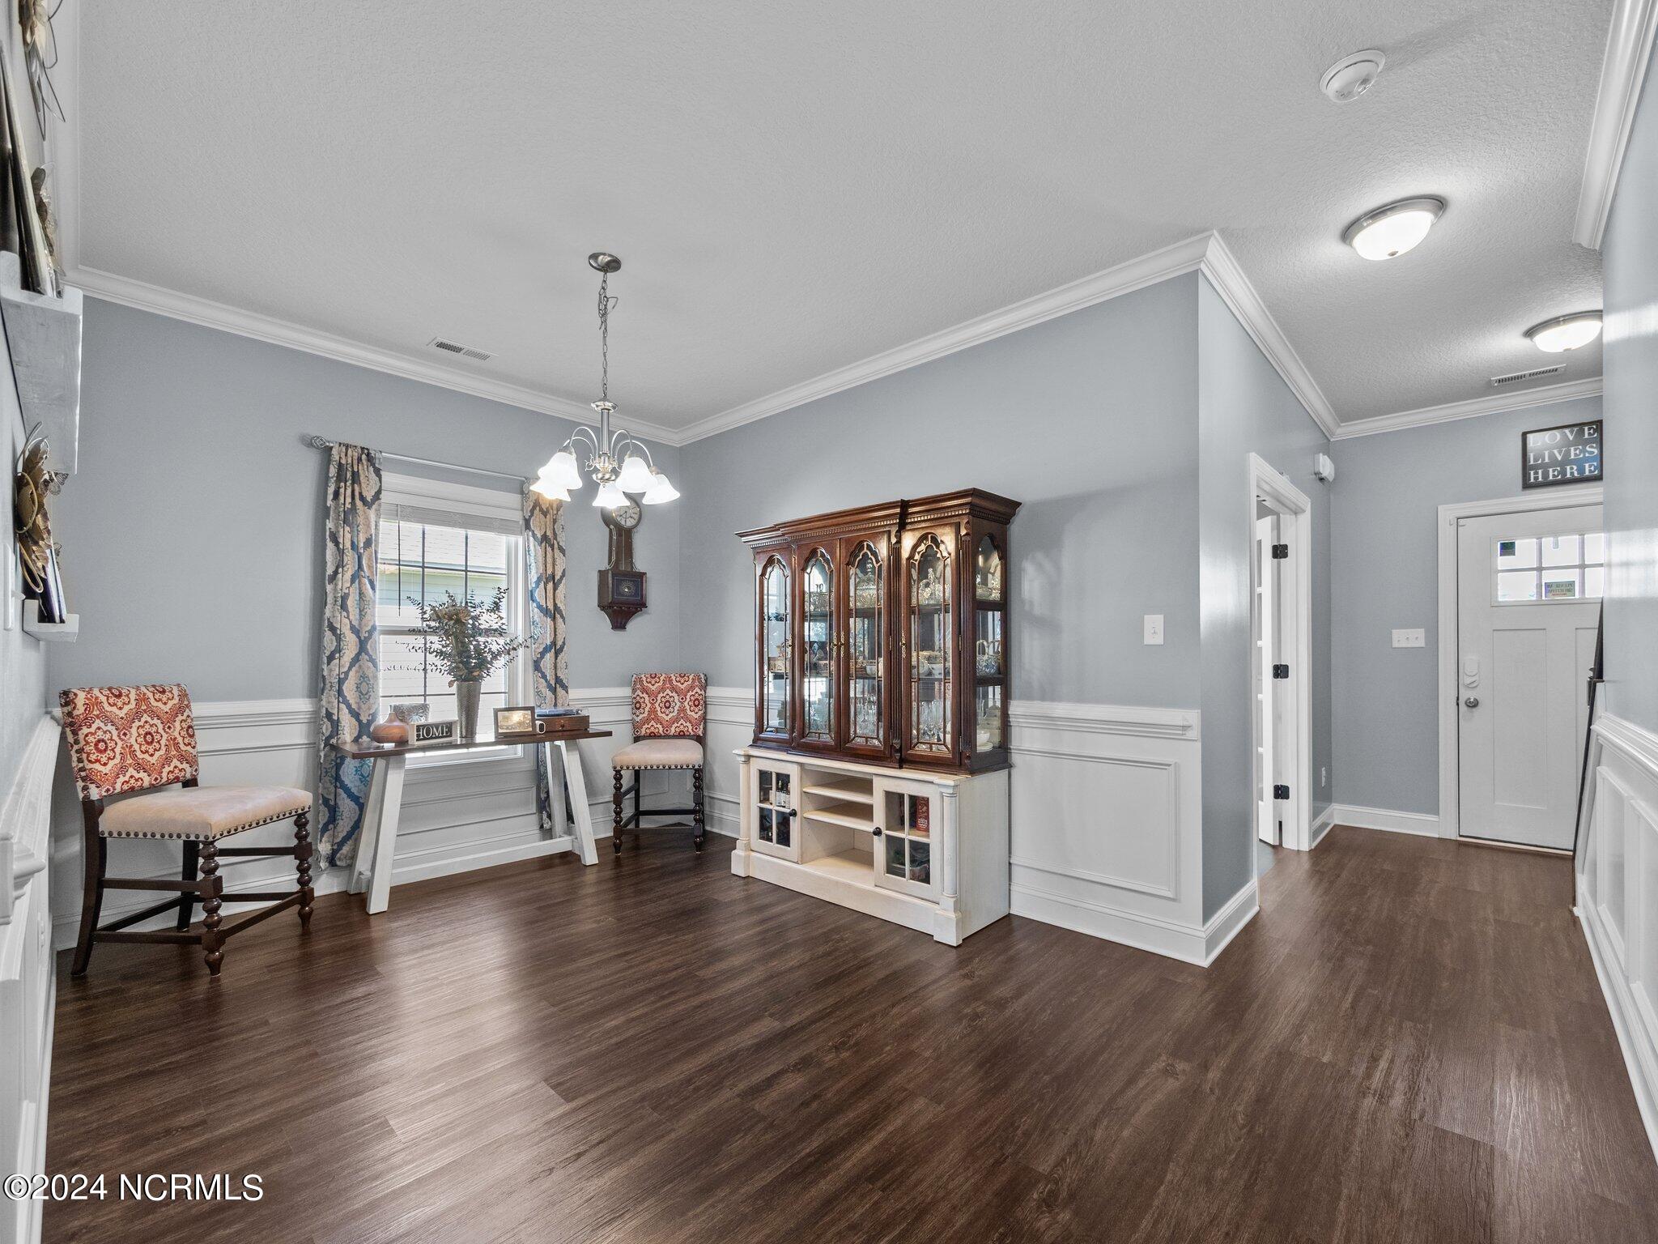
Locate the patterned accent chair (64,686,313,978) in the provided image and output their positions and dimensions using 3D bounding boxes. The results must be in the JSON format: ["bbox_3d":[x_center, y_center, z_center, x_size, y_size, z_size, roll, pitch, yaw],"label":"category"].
[{"bbox_3d":[-2.490,0.781,2.660,0.580,1.040,0.490,0,-2,2],"label":"patterned accent chair"}]

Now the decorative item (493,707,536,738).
[{"bbox_3d":[-1.690,0.537,3.610,0.207,0.157,0.060,1,-2,-27],"label":"decorative item"}]

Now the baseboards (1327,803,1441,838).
[{"bbox_3d":[3.740,1.336,4.510,0.550,0.136,0.020,-1,-1,44],"label":"baseboards"}]

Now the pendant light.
[{"bbox_3d":[-0.888,-0.964,2.665,0.570,0.940,0.570,-2,-3,44],"label":"pendant light"}]

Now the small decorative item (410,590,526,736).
[{"bbox_3d":[-1.844,0.219,3.427,0.480,0.760,0.520,-2,-3,44],"label":"small decorative item"}]

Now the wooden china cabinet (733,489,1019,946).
[{"bbox_3d":[0.143,0.414,3.340,1.460,1.850,0.480,-2,-3,43],"label":"wooden china cabinet"}]

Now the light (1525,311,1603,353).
[{"bbox_3d":[3.422,-1.323,3.109,0.283,0.131,0.283,-1,-1,44],"label":"light"}]

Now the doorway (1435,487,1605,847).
[{"bbox_3d":[4.360,0.310,3.982,1.091,2.141,0.141,-1,-1,44],"label":"doorway"}]

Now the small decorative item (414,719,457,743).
[{"bbox_3d":[-2.036,0.577,3.462,0.055,0.112,0.215,0,-1,31],"label":"small decorative item"}]

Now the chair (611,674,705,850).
[{"bbox_3d":[-1.035,0.858,4.220,0.500,1.040,0.580,1,-2,-6],"label":"chair"}]

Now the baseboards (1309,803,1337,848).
[{"bbox_3d":[3.215,1.320,4.350,0.025,0.138,0.830,-2,-3,45],"label":"baseboards"}]

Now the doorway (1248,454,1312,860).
[{"bbox_3d":[2.411,0.301,3.625,0.141,2.141,1.475,-1,-1,44],"label":"doorway"}]

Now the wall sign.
[{"bbox_3d":[4.340,-0.981,3.963,0.338,0.356,0.030,-1,-1,44],"label":"wall sign"}]

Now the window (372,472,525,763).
[{"bbox_3d":[-2.154,0.039,3.763,0.100,1.580,0.960,-1,-1,44],"label":"window"}]

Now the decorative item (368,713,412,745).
[{"bbox_3d":[-2.184,0.530,3.340,0.163,0.143,0.163,-2,-3,44],"label":"decorative item"}]

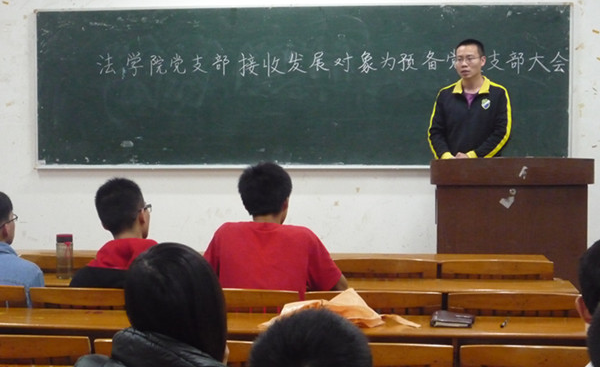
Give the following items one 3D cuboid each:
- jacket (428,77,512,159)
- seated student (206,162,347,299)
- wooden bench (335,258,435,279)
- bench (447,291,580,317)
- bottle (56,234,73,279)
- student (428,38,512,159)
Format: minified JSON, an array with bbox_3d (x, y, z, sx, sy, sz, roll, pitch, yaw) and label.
[{"bbox_3d":[1.027,-0.311,7.200,0.480,0.660,0.280,1,3,16],"label":"jacket"},{"bbox_3d":[-0.071,0.540,4.570,0.520,1.250,0.720,0,3,7],"label":"seated student"},{"bbox_3d":[0.368,0.713,5.321,0.480,0.800,0.420,0,3,5],"label":"wooden bench"},{"bbox_3d":[0.775,0.764,4.328,0.480,0.800,0.420,0,3,5],"label":"bench"},{"bbox_3d":[-0.997,0.309,5.060,0.068,0.188,0.068,0,3,5],"label":"bottle"},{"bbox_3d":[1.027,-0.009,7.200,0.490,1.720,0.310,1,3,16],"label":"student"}]

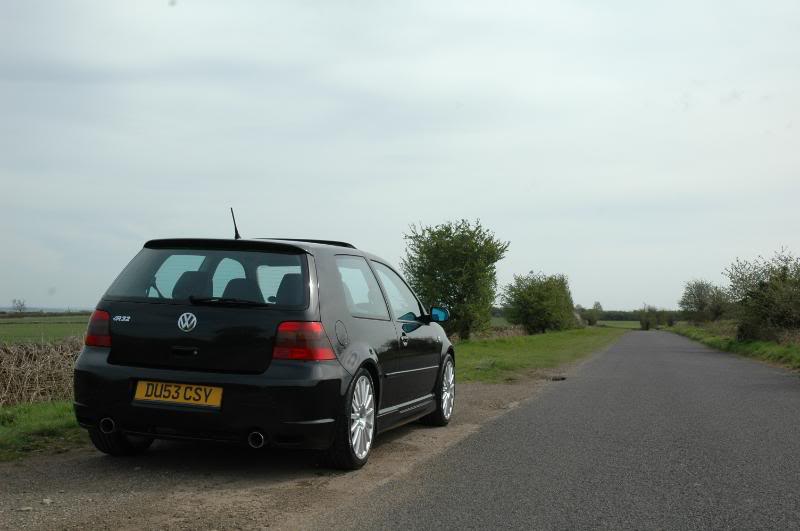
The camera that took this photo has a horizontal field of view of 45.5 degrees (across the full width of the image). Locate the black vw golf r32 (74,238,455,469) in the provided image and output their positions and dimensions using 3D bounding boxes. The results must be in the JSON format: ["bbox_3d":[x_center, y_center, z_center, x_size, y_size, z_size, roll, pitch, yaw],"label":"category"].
[{"bbox_3d":[-0.689,0.583,7.249,1.800,1.430,4.160,1,-3,15],"label":"black vw golf r32"}]

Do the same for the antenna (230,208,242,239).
[{"bbox_3d":[-1.023,-0.256,5.910,0.035,0.220,0.050,2,28,15],"label":"antenna"}]

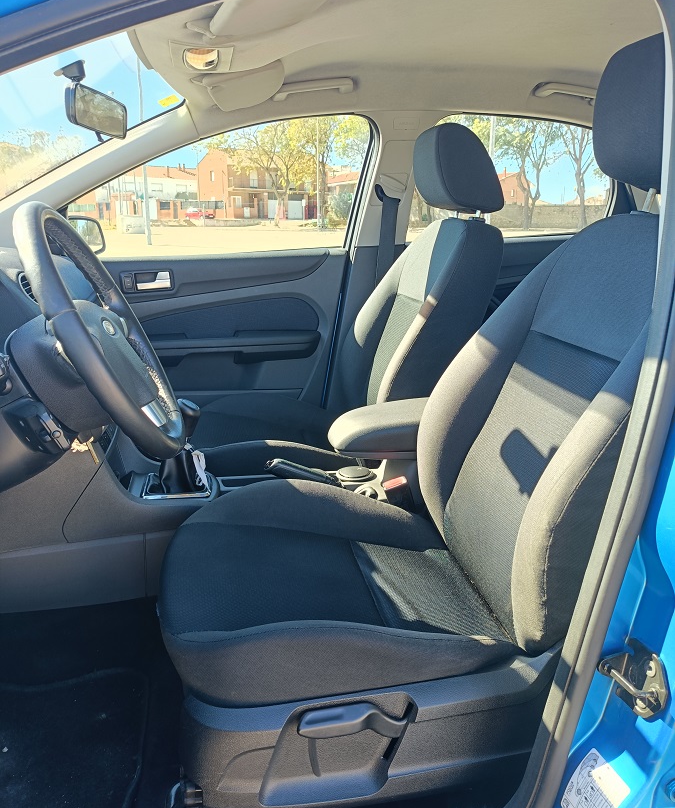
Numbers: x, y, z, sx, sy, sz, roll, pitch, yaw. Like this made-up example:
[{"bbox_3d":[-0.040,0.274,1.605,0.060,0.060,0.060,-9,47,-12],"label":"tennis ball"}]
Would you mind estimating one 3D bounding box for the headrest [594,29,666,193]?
[{"bbox_3d":[0.480,-0.394,0.915,0.150,0.195,0.250,-3,17,-11],"label":"headrest"}]

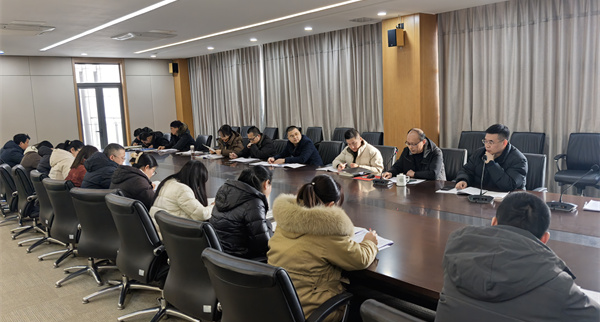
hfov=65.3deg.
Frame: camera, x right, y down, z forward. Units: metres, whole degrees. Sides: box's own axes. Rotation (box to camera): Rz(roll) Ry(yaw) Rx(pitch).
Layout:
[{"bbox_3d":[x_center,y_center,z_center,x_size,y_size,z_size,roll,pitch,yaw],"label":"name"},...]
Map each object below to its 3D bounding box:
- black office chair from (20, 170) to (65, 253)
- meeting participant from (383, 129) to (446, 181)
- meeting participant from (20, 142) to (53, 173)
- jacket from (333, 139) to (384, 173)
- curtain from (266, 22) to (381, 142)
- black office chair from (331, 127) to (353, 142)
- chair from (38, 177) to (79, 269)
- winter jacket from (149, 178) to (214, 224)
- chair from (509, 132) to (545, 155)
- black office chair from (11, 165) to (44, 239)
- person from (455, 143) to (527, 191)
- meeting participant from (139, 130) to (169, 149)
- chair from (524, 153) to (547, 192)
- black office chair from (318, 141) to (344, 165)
[{"bbox_3d":[-2.598,0.585,5.114,0.620,0.970,0.660,5,11,44],"label":"black office chair"},{"bbox_3d":[1.276,0.271,5.069,0.850,1.260,0.620,-9,10,-42],"label":"meeting participant"},{"bbox_3d":[-3.528,0.317,6.590,0.570,1.190,0.820,5,11,44],"label":"meeting participant"},{"bbox_3d":[0.638,0.041,5.287,0.550,0.590,0.450,3,10,35],"label":"jacket"},{"bbox_3d":[0.470,-1.270,10.364,0.200,2.930,3.650,-9,10,-42],"label":"curtain"},{"bbox_3d":[0.767,-0.149,9.403,0.610,0.960,0.660,4,10,39],"label":"black office chair"},{"bbox_3d":[-2.081,0.613,4.514,0.620,0.955,0.630,3,10,35],"label":"chair"},{"bbox_3d":[-0.864,0.397,3.538,0.620,0.600,0.540,-9,10,-42],"label":"winter jacket"},{"bbox_3d":[3.020,0.124,6.364,0.630,0.955,0.620,-10,11,-44],"label":"chair"},{"bbox_3d":[-3.097,0.509,5.622,0.630,0.955,0.620,-10,11,-44],"label":"black office chair"},{"bbox_3d":[1.838,0.308,4.454,0.850,1.300,0.620,-9,10,-39],"label":"person"},{"bbox_3d":[-2.824,-0.075,9.502,0.820,1.100,0.570,-8,9,-34],"label":"meeting participant"},{"bbox_3d":[2.079,0.424,4.649,0.660,0.960,0.610,-9,10,-42],"label":"chair"},{"bbox_3d":[0.300,0.238,6.456,0.630,0.955,0.620,-10,11,-44],"label":"black office chair"}]

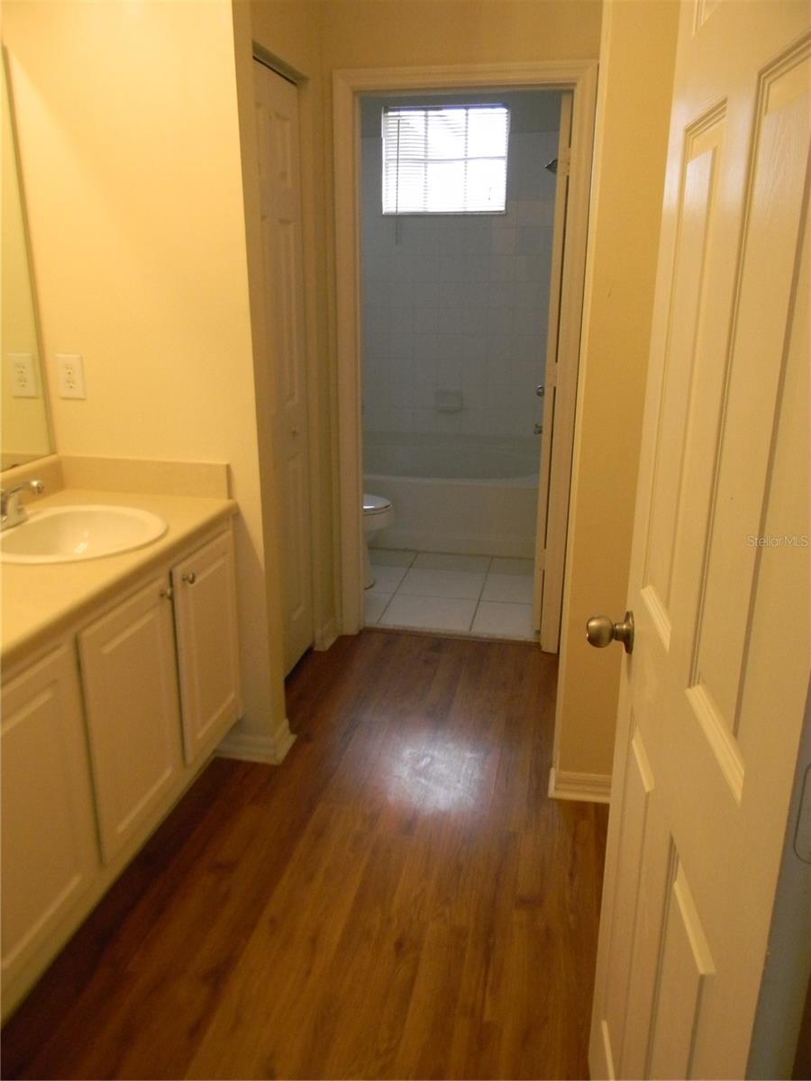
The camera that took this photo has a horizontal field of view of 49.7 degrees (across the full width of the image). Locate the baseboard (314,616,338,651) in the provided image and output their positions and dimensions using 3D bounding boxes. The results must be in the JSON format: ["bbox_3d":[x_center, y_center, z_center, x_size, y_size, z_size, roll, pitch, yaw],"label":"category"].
[{"bbox_3d":[-0.320,0.379,3.558,0.050,0.075,0.171,4,17,11],"label":"baseboard"}]

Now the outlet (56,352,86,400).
[{"bbox_3d":[-0.944,-0.461,2.461,0.079,0.123,0.007,4,17,11],"label":"outlet"}]

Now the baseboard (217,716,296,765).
[{"bbox_3d":[-0.470,0.619,2.771,0.204,0.074,0.181,4,17,11],"label":"baseboard"}]

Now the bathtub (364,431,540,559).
[{"bbox_3d":[0.108,-0.290,5.169,1.524,0.420,1.015,4,17,11],"label":"bathtub"}]

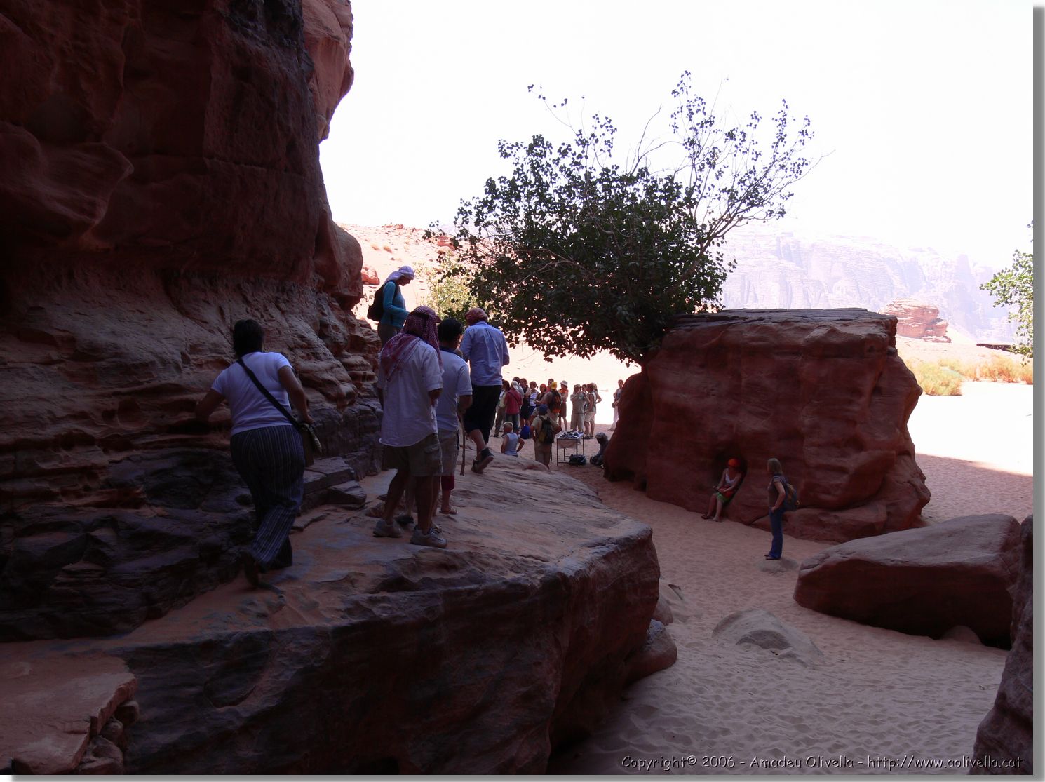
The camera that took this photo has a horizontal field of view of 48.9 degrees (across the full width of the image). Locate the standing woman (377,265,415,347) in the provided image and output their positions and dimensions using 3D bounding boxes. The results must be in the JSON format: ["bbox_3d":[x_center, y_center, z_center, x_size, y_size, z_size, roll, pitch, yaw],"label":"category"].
[{"bbox_3d":[-1.543,-0.738,13.900,0.480,1.600,0.480,0,3,5],"label":"standing woman"}]

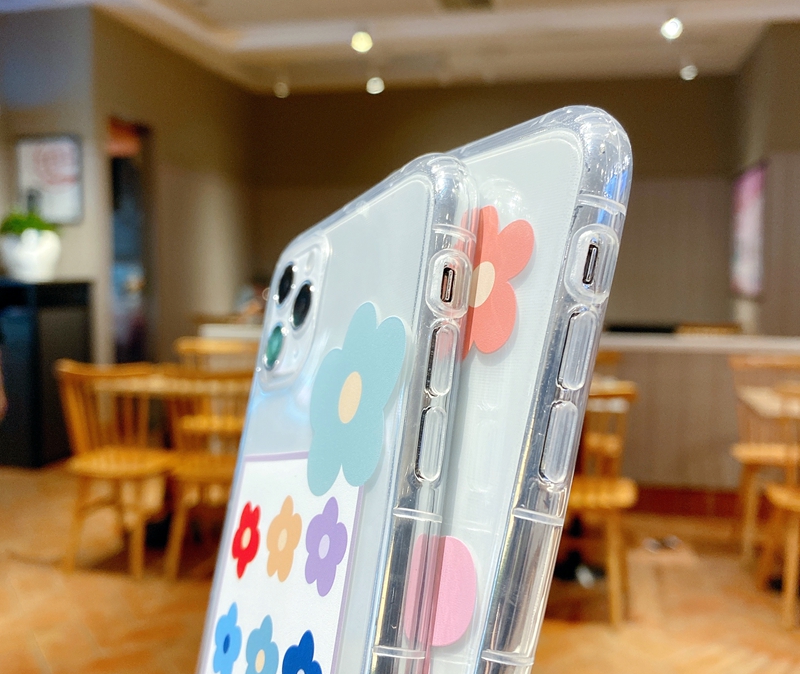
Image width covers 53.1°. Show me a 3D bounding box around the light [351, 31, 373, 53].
[{"bbox_3d":[-0.249,-1.908,5.181,0.125,0.135,0.125,1,6,-3],"label":"light"}]

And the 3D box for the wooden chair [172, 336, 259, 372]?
[{"bbox_3d":[-0.911,0.425,3.763,0.440,0.810,0.480,1,6,3],"label":"wooden chair"}]

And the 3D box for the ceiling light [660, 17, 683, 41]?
[{"bbox_3d":[1.627,-1.843,4.802,0.125,0.135,0.125,3,6,19],"label":"ceiling light"}]

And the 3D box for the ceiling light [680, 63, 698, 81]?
[{"bbox_3d":[2.126,-1.949,5.905,0.125,0.125,0.125,3,6,20],"label":"ceiling light"}]

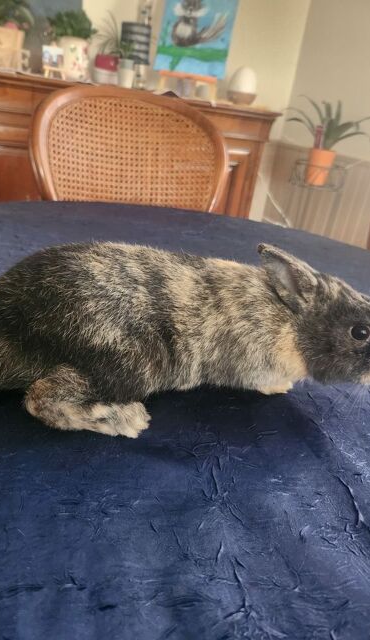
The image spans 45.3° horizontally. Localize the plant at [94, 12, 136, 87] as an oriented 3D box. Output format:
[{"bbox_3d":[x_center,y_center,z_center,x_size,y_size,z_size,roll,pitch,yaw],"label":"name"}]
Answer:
[{"bbox_3d":[-0.257,-0.973,1.606,0.139,0.210,0.139,-5,30,-24],"label":"plant"}]

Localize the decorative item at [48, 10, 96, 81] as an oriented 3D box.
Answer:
[{"bbox_3d":[-0.396,-0.953,1.550,0.158,0.185,0.158,-5,30,-24],"label":"decorative item"}]

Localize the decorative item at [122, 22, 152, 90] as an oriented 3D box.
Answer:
[{"bbox_3d":[-0.189,-1.017,1.715,0.098,0.220,0.098,-5,30,-24],"label":"decorative item"}]

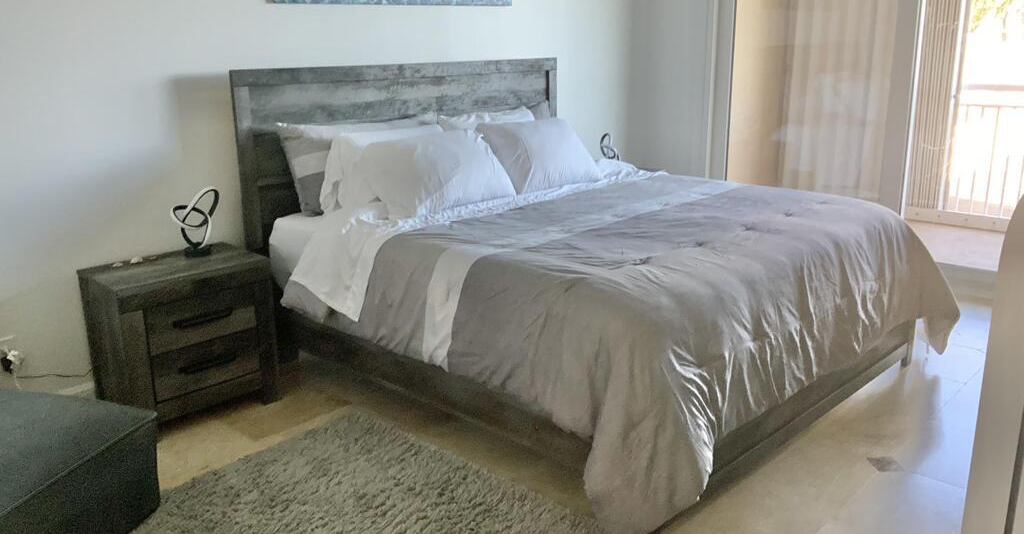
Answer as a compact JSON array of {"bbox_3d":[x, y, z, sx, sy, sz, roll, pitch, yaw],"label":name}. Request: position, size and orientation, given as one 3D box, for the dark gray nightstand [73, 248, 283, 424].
[{"bbox_3d":[-1.315,0.292,3.436,0.393,0.625,0.600,13,20,43],"label":"dark gray nightstand"}]

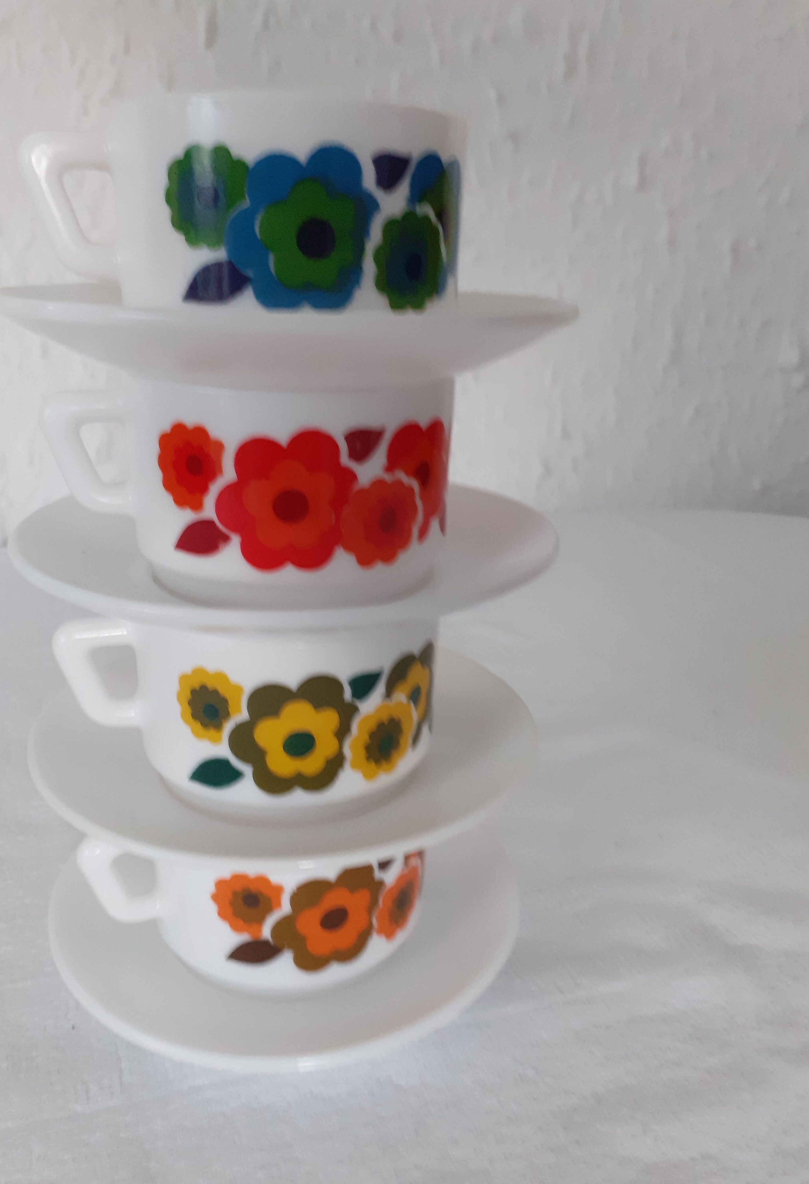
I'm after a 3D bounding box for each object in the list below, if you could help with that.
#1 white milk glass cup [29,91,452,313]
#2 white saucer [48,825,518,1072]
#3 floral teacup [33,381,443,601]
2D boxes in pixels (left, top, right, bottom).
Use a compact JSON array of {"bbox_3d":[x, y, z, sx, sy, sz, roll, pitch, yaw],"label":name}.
[{"bbox_3d":[-0.038,-0.084,0.220,0.102,0.053,0.081,1,21,-3],"label":"white milk glass cup"},{"bbox_3d":[-0.034,0.097,0.286,0.140,0.020,0.140,2,21,-1],"label":"white saucer"},{"bbox_3d":[-0.040,-0.030,0.242,0.102,0.053,0.081,-1,21,-8],"label":"floral teacup"}]

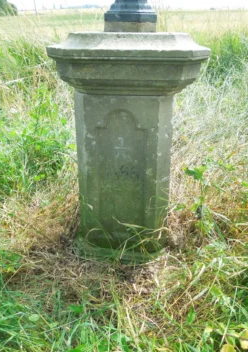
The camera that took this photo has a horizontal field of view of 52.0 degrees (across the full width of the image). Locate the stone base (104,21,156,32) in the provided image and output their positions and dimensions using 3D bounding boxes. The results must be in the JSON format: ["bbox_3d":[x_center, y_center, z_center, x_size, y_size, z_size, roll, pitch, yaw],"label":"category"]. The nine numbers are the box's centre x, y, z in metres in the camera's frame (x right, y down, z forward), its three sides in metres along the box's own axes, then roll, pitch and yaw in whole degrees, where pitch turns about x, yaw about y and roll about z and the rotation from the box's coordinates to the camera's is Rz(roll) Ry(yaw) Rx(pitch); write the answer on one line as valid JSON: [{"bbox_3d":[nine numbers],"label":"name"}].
[{"bbox_3d":[0.035,-0.771,1.323,0.267,0.044,0.267,2,33,3],"label":"stone base"}]

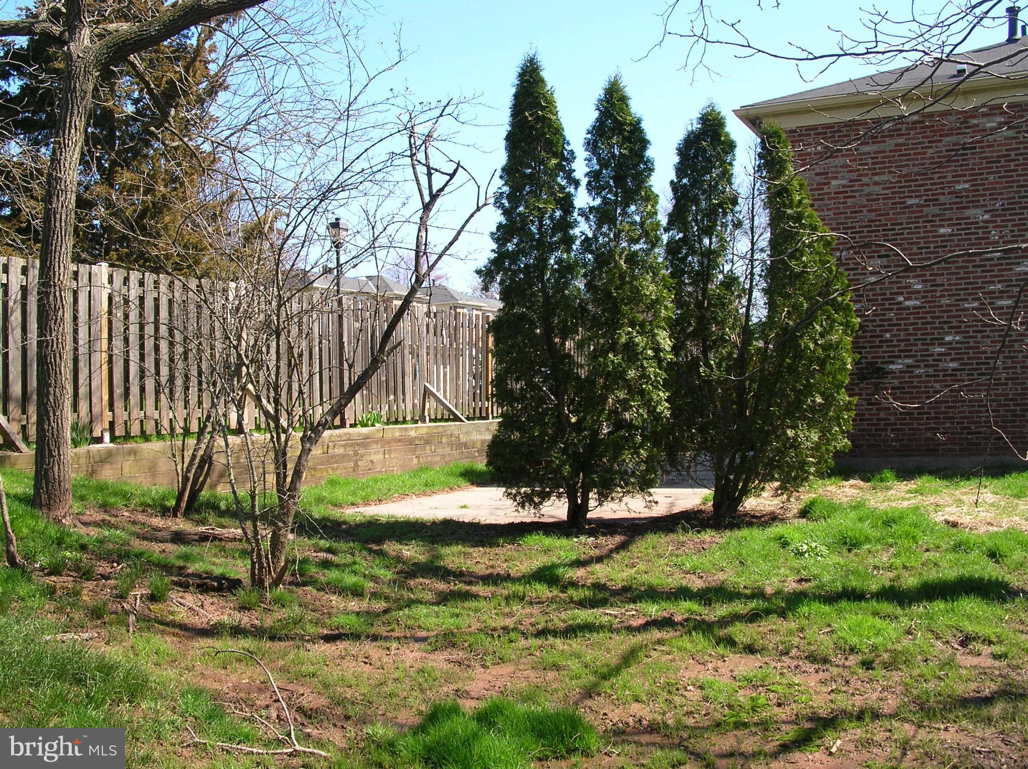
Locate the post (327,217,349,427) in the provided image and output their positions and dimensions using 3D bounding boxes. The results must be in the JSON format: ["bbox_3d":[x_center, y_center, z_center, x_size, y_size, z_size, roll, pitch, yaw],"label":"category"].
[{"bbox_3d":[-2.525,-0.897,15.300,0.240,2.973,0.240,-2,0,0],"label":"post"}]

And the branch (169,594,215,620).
[{"bbox_3d":[-2.203,1.494,7.221,0.087,0.090,0.820,-1,-1,-35],"label":"branch"}]

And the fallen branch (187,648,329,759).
[{"bbox_3d":[-1.373,1.482,5.025,0.516,0.220,1.563,-1,-1,-30],"label":"fallen branch"}]

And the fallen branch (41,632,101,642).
[{"bbox_3d":[-2.536,1.446,6.116,0.320,0.055,0.080,-2,0,-6],"label":"fallen branch"}]

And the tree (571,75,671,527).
[{"bbox_3d":[1.140,-0.899,11.445,1.030,4.764,1.050,-2,0,0],"label":"tree"}]

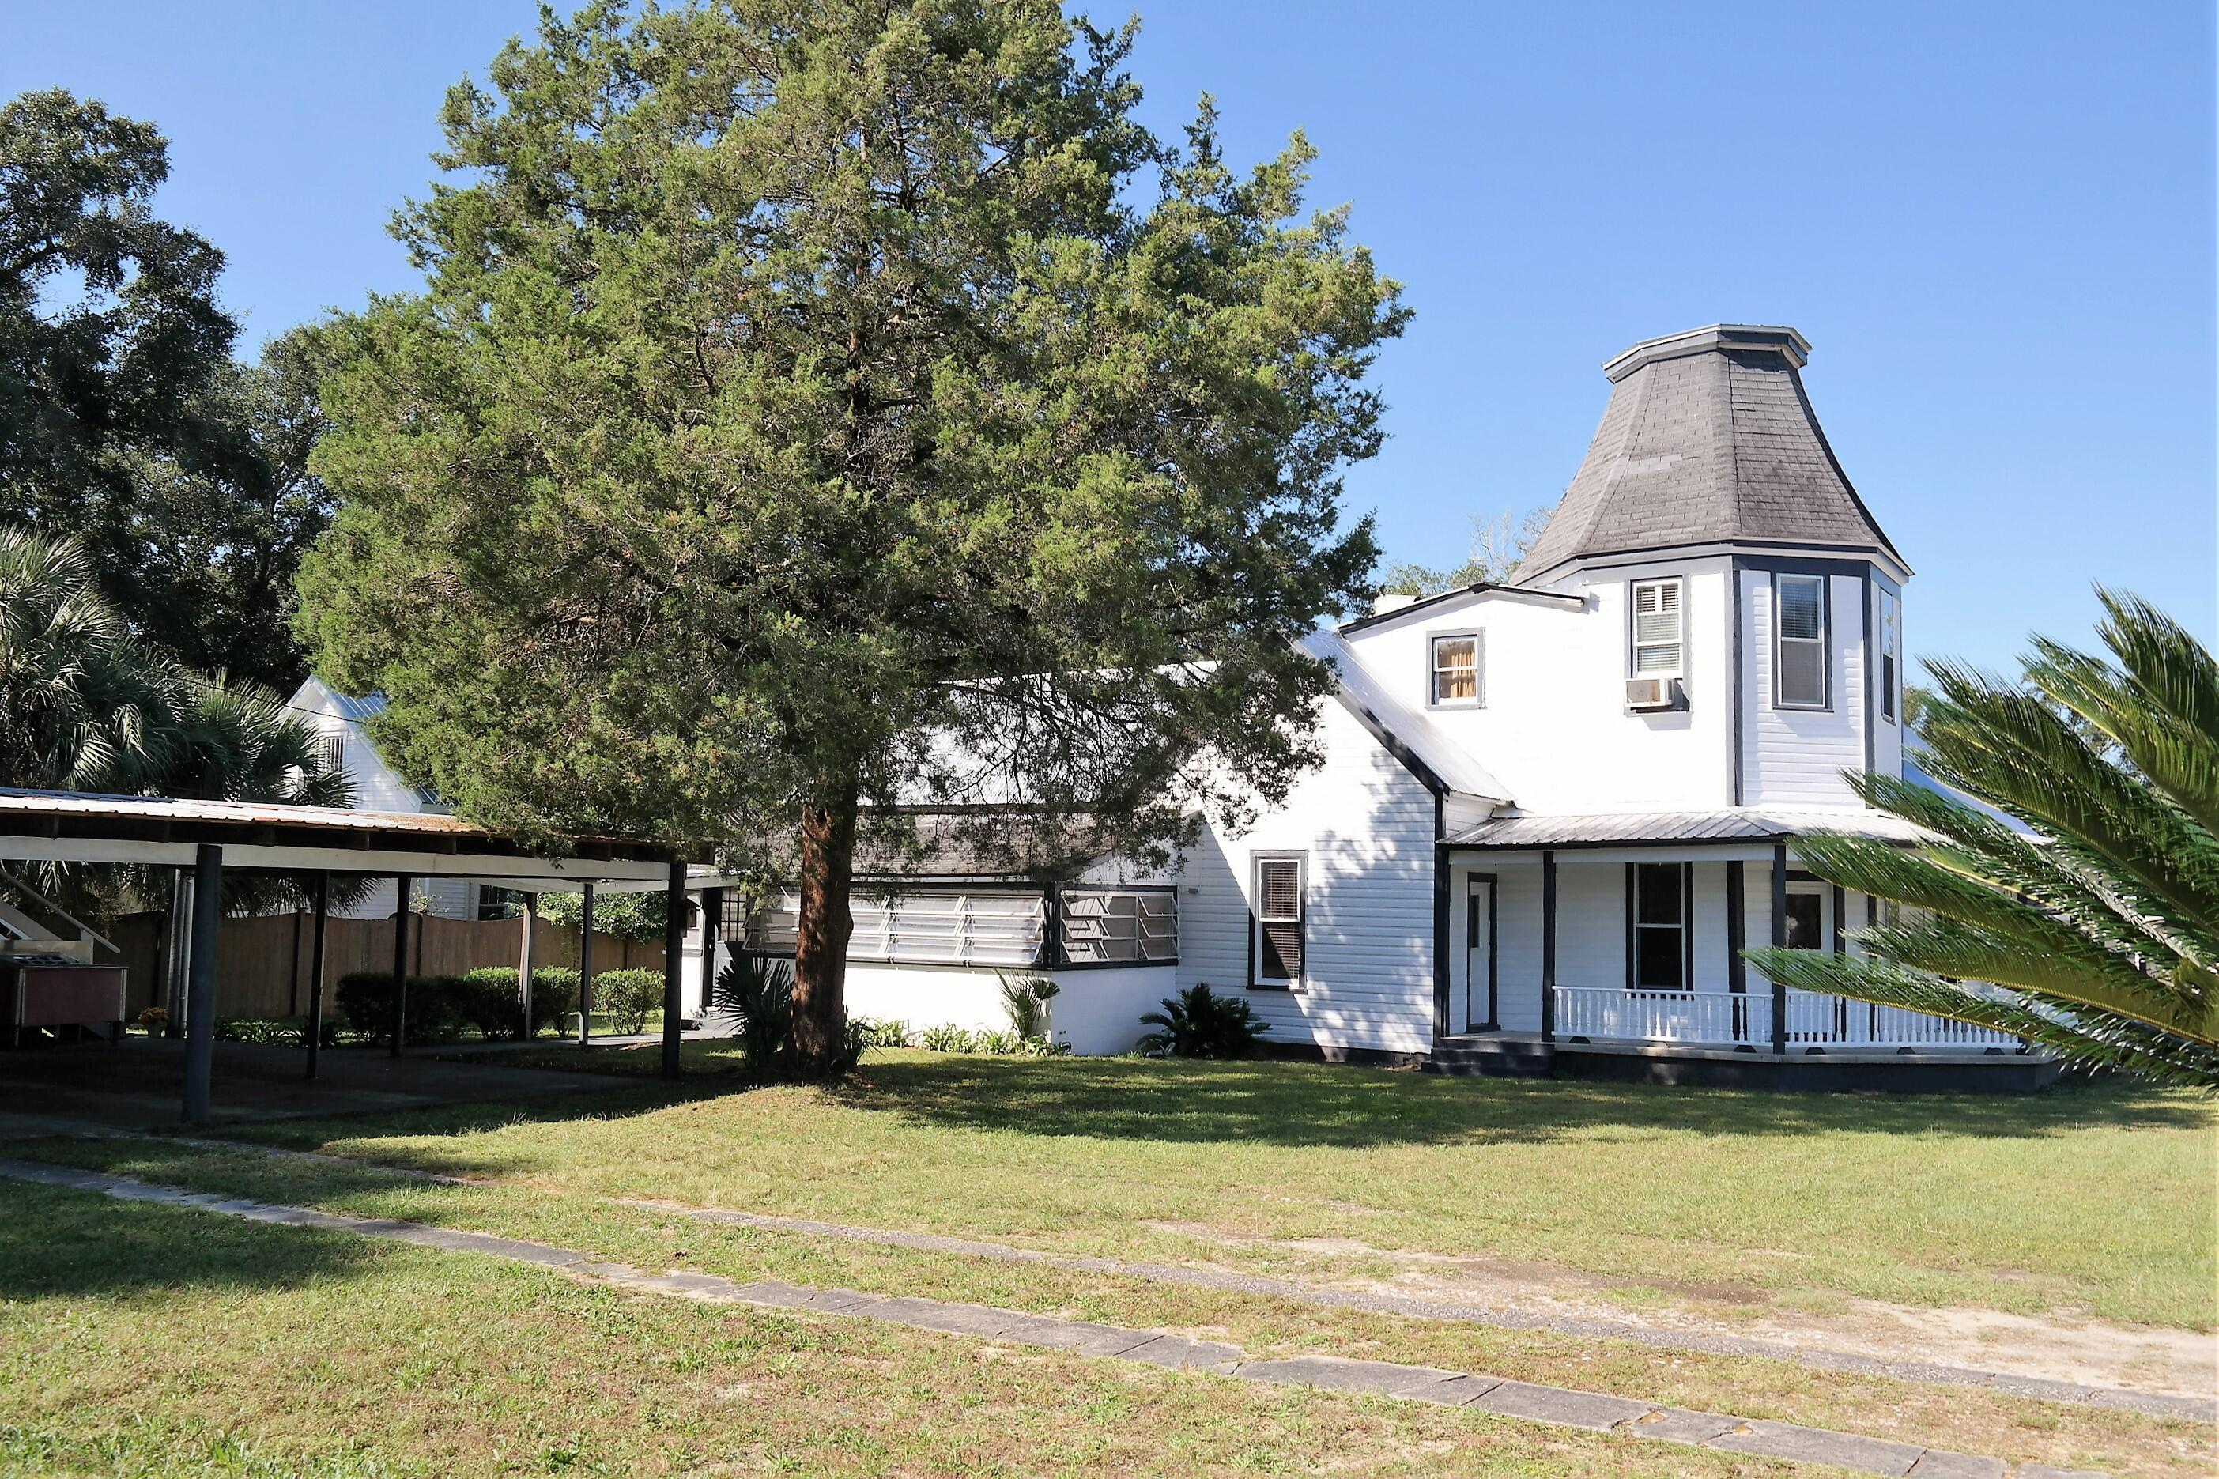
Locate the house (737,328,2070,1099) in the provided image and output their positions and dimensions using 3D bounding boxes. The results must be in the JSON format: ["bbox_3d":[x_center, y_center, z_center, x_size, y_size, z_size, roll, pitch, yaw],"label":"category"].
[{"bbox_3d":[4.574,-0.548,25.884,17.700,10.400,12.200,-3,-7,37],"label":"house"}]

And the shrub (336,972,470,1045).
[{"bbox_3d":[-9.351,3.523,22.041,1.300,0.980,1.650,-3,-7,37],"label":"shrub"}]

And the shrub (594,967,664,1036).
[{"bbox_3d":[-6.916,3.770,24.132,1.000,1.000,1.030,-3,-7,37],"label":"shrub"}]

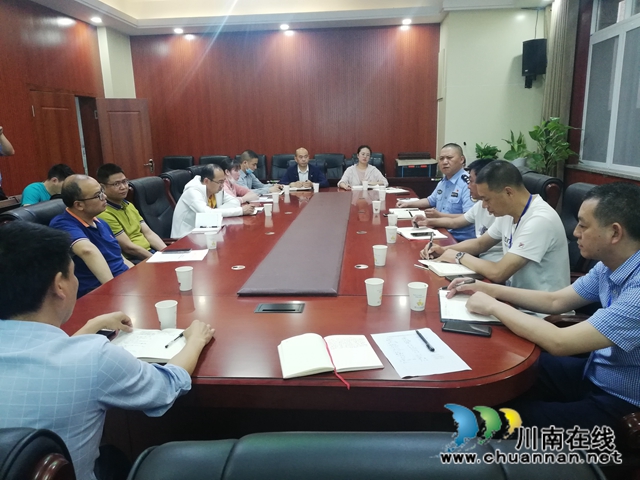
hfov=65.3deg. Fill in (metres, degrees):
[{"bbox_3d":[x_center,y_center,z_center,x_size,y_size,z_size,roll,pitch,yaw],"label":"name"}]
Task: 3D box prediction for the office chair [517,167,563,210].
[{"bbox_3d":[1.471,-0.003,4.006,0.680,1.040,0.620,0,13,5],"label":"office chair"}]

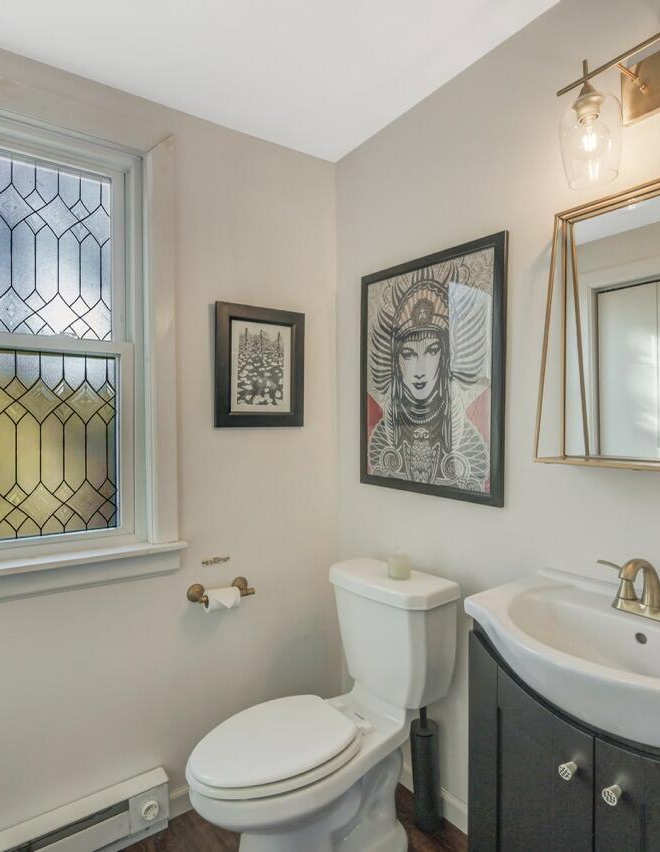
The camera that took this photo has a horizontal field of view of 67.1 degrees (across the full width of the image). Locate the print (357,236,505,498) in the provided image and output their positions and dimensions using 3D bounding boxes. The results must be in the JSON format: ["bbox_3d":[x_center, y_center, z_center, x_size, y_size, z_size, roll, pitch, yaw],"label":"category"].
[{"bbox_3d":[0.317,-0.167,1.681,0.020,0.789,0.647,-1,1,-35],"label":"print"}]

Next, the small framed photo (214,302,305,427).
[{"bbox_3d":[-0.260,-0.219,1.876,0.369,0.445,0.022,-1,1,-35],"label":"small framed photo"}]

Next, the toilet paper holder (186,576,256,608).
[{"bbox_3d":[-0.375,0.589,1.756,0.225,0.074,0.105,-1,1,-35],"label":"toilet paper holder"}]

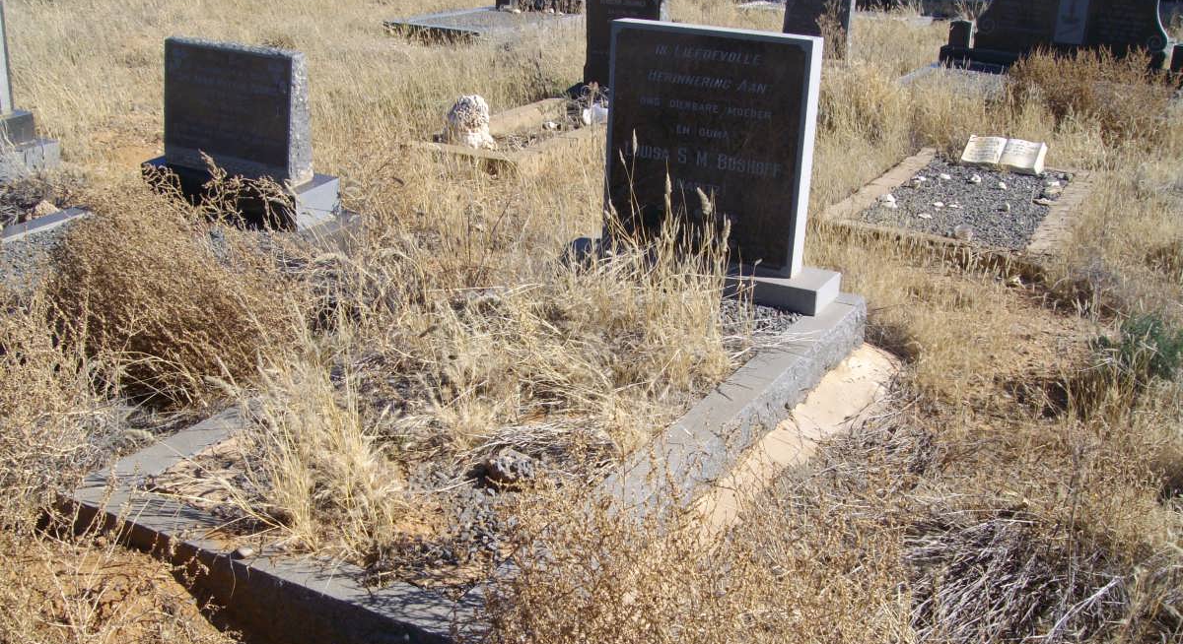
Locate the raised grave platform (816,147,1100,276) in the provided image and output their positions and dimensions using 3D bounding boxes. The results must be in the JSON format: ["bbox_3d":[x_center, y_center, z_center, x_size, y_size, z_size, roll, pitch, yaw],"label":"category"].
[{"bbox_3d":[1.812,-0.557,5.834,0.910,0.110,1.930,13,22,24],"label":"raised grave platform"}]

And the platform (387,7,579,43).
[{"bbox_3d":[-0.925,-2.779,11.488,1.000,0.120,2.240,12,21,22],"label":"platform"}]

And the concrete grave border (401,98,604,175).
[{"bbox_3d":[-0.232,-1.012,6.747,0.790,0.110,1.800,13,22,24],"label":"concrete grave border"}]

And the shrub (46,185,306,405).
[{"bbox_3d":[-1.188,-0.119,3.415,0.714,0.534,0.642,-4,21,-19],"label":"shrub"}]

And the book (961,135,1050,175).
[{"bbox_3d":[2.118,-0.837,6.282,0.380,0.060,0.280,15,43,28],"label":"book"}]

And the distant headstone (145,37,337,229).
[{"bbox_3d":[-1.318,-0.712,4.587,0.710,0.600,0.260,12,21,21],"label":"distant headstone"}]

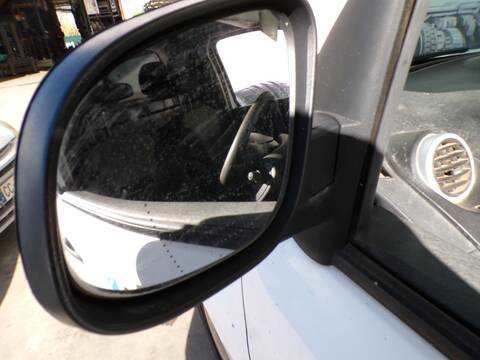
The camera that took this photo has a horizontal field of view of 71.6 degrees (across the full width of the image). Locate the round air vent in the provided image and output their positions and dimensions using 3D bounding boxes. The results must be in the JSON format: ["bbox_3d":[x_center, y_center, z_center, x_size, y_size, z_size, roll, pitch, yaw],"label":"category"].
[{"bbox_3d":[0.266,-0.015,0.433,0.090,0.090,0.025,-13,-1,-24],"label":"round air vent"}]

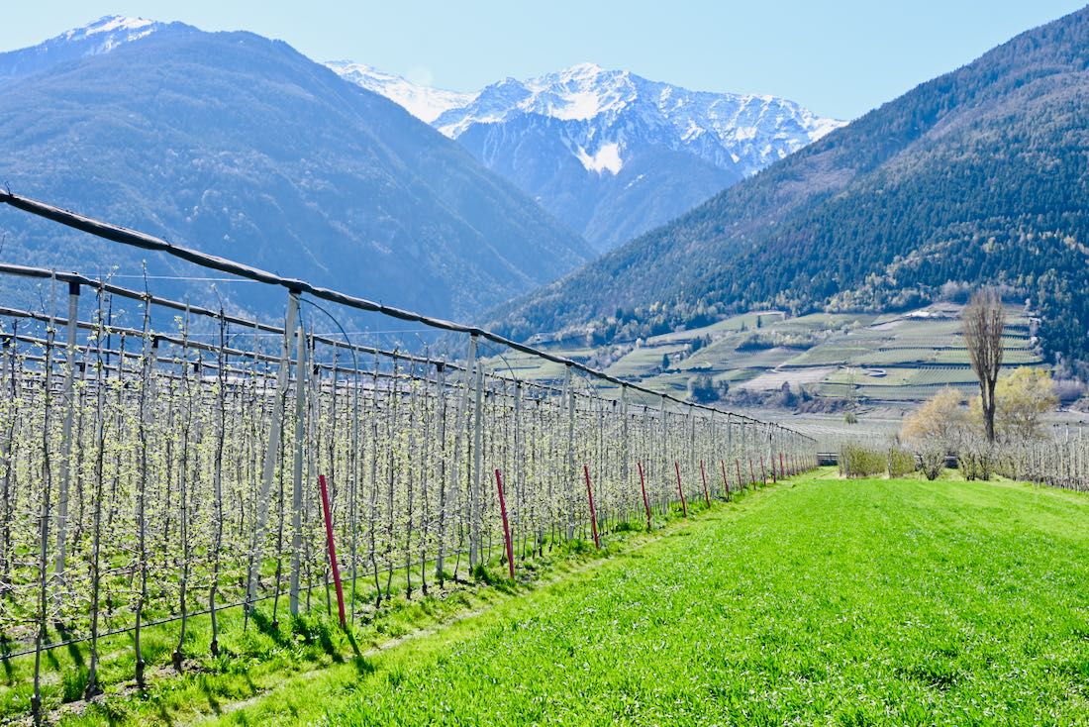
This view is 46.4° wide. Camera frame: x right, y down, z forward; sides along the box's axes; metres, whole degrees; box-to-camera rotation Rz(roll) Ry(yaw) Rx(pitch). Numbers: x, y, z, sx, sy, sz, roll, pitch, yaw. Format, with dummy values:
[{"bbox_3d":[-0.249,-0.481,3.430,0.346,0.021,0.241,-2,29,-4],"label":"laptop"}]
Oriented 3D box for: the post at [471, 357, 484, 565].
[{"bbox_3d":[-1.203,1.783,22.632,0.085,3.740,0.085,0,-4,14],"label":"post"}]

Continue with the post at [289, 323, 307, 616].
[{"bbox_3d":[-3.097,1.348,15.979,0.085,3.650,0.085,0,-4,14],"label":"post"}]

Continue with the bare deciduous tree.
[{"bbox_3d":[43.551,1.277,125.624,4.200,17.650,4.200,-1,-4,14],"label":"bare deciduous tree"}]

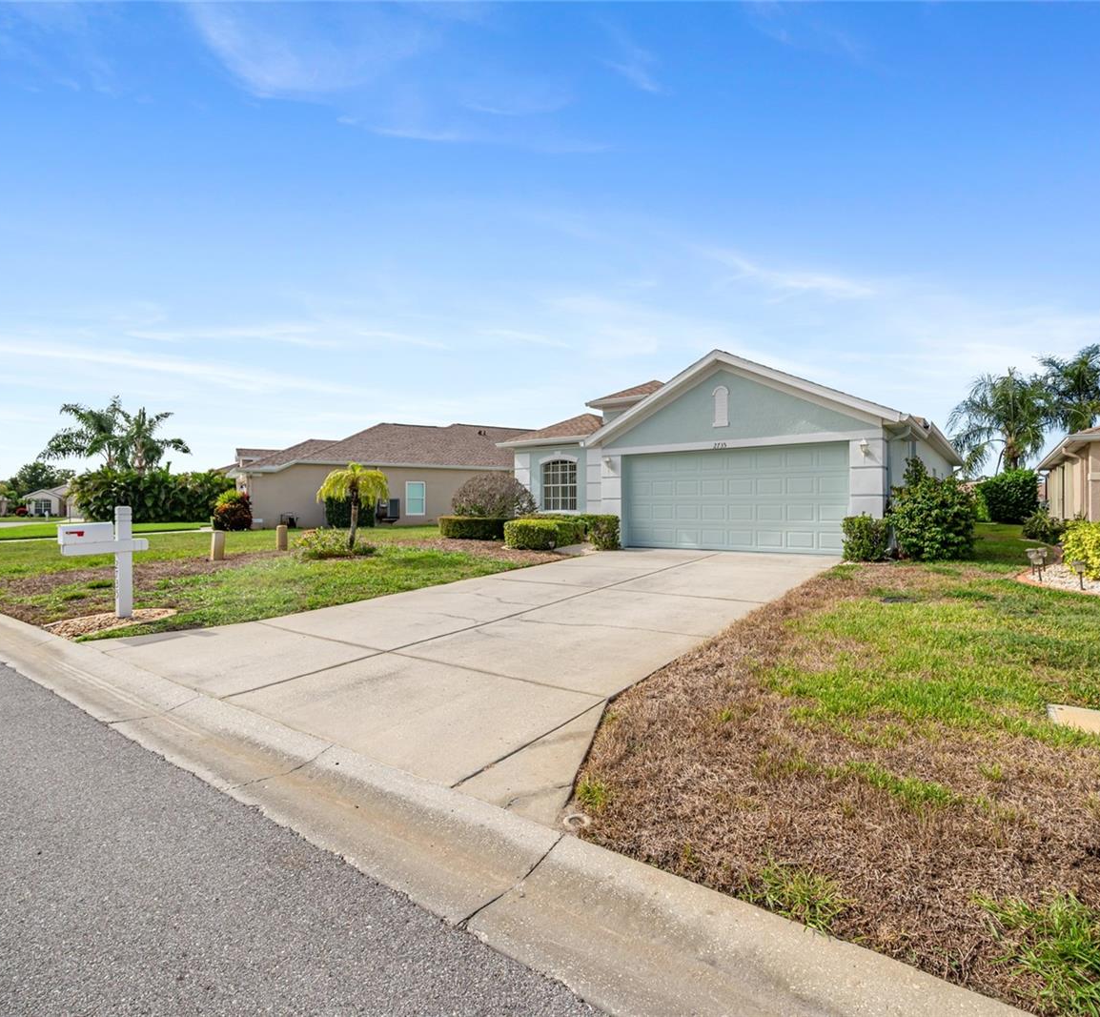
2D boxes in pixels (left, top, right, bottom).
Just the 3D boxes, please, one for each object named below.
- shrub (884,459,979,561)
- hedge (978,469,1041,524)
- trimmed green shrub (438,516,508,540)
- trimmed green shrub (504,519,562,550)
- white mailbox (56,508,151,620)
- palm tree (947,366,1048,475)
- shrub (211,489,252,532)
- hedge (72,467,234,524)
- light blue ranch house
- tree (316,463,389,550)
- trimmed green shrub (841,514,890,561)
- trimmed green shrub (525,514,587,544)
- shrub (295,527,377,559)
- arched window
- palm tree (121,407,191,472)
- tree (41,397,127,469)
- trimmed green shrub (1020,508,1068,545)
[{"bbox_3d":[7.792,0.006,12.100,1.500,2.050,1.500,0,0,37],"label":"shrub"},{"bbox_3d":[24.915,-0.642,32.000,2.500,2.950,2.200,0,0,36],"label":"hedge"},{"bbox_3d":[-2.422,0.648,19.600,2.500,0.700,1.000,0,0,37],"label":"trimmed green shrub"},{"bbox_3d":[-0.369,0.629,14.700,1.100,0.710,0.950,0,0,37],"label":"trimmed green shrub"},{"bbox_3d":[-5.200,0.640,6.960,0.190,1.320,0.870,0,0,37],"label":"white mailbox"},{"bbox_3d":[26.688,-3.624,35.000,4.900,9.300,4.900,0,0,37],"label":"palm tree"},{"bbox_3d":[-13.387,0.066,25.000,1.550,1.720,1.550,0,0,-28],"label":"shrub"},{"bbox_3d":[-24.644,-0.789,37.000,10.500,3.450,2.600,0,0,22],"label":"hedge"},{"bbox_3d":[7.153,-1.754,20.652,10.950,5.350,18.300,0,0,36],"label":"light blue ranch house"},{"bbox_3d":[-4.973,-0.062,15.000,1.750,2.170,1.750,0,0,-18],"label":"tree"},{"bbox_3d":[5.617,0.519,10.550,0.680,0.840,0.700,0,0,36],"label":"trimmed green shrub"},{"bbox_3d":[0.250,0.568,16.600,1.250,0.830,1.250,0,0,37],"label":"trimmed green shrub"},{"bbox_3d":[-5.077,0.799,14.000,1.750,0.550,1.500,0,0,-20],"label":"shrub"},{"bbox_3d":[0.289,-0.695,18.000,1.300,1.570,0.150,0,0,37],"label":"arched window"},{"bbox_3d":[-26.562,-2.975,40.000,4.200,7.800,4.200,0,0,-34],"label":"palm tree"},{"bbox_3d":[-31.465,-3.302,40.000,4.700,8.500,4.700,0,0,-38],"label":"tree"},{"bbox_3d":[12.690,0.405,15.200,1.000,0.970,1.000,0,0,40],"label":"trimmed green shrub"}]

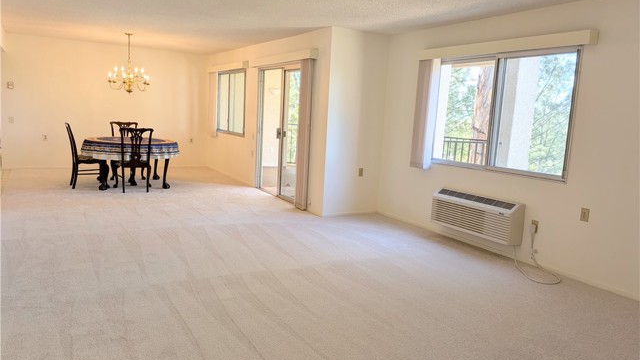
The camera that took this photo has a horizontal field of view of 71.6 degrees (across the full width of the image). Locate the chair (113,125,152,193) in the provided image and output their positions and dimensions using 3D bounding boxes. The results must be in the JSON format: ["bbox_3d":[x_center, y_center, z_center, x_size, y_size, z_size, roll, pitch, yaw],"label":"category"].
[{"bbox_3d":[-2.906,-0.325,6.949,0.532,0.980,0.571,-1,10,-26],"label":"chair"}]

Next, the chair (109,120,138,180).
[{"bbox_3d":[-3.513,-0.523,8.039,0.532,0.980,0.571,-1,10,-26],"label":"chair"}]

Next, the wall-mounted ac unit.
[{"bbox_3d":[1.656,0.376,4.801,0.205,0.410,1.055,-3,10,-32],"label":"wall-mounted ac unit"}]

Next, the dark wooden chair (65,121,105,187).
[{"bbox_3d":[-3.700,-0.383,7.073,0.571,0.980,0.532,-4,11,-39],"label":"dark wooden chair"}]

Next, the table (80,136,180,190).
[{"bbox_3d":[-3.161,-0.293,7.454,1.438,0.739,1.438,-1,10,-26],"label":"table"}]

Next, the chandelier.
[{"bbox_3d":[-3.070,-1.871,7.159,0.622,0.931,0.622,-1,10,-26],"label":"chandelier"}]

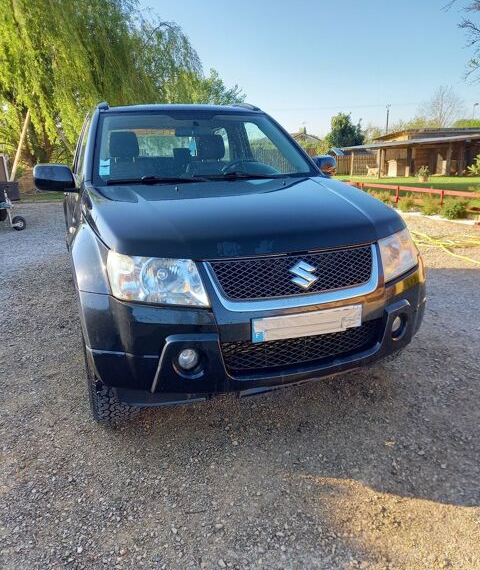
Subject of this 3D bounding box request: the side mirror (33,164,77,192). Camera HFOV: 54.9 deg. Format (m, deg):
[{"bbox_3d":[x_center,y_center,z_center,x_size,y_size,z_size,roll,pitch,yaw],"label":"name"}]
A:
[{"bbox_3d":[-1.127,-0.655,2.793,0.230,0.170,0.150,-7,16,-20],"label":"side mirror"}]

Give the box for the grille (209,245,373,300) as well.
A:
[{"bbox_3d":[0.257,-0.033,1.993,0.820,0.195,0.120,-7,16,-20],"label":"grille"}]

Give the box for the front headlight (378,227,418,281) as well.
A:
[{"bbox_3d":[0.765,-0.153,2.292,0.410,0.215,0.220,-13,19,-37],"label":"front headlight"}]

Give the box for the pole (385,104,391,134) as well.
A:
[{"bbox_3d":[16.088,-15.809,50.992,0.500,7.800,0.280,-1,15,0],"label":"pole"}]

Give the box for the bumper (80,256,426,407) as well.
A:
[{"bbox_3d":[0.209,0.174,2.193,1.780,0.540,0.520,-7,16,-20],"label":"bumper"}]

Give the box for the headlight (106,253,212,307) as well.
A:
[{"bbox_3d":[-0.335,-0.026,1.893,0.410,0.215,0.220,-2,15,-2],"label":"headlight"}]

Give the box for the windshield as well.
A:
[{"bbox_3d":[-0.270,-0.976,3.144,1.430,0.150,0.770,-7,51,-20],"label":"windshield"}]

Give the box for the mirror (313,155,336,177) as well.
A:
[{"bbox_3d":[0.648,-0.880,3.433,0.220,0.165,0.150,-7,16,-20],"label":"mirror"}]

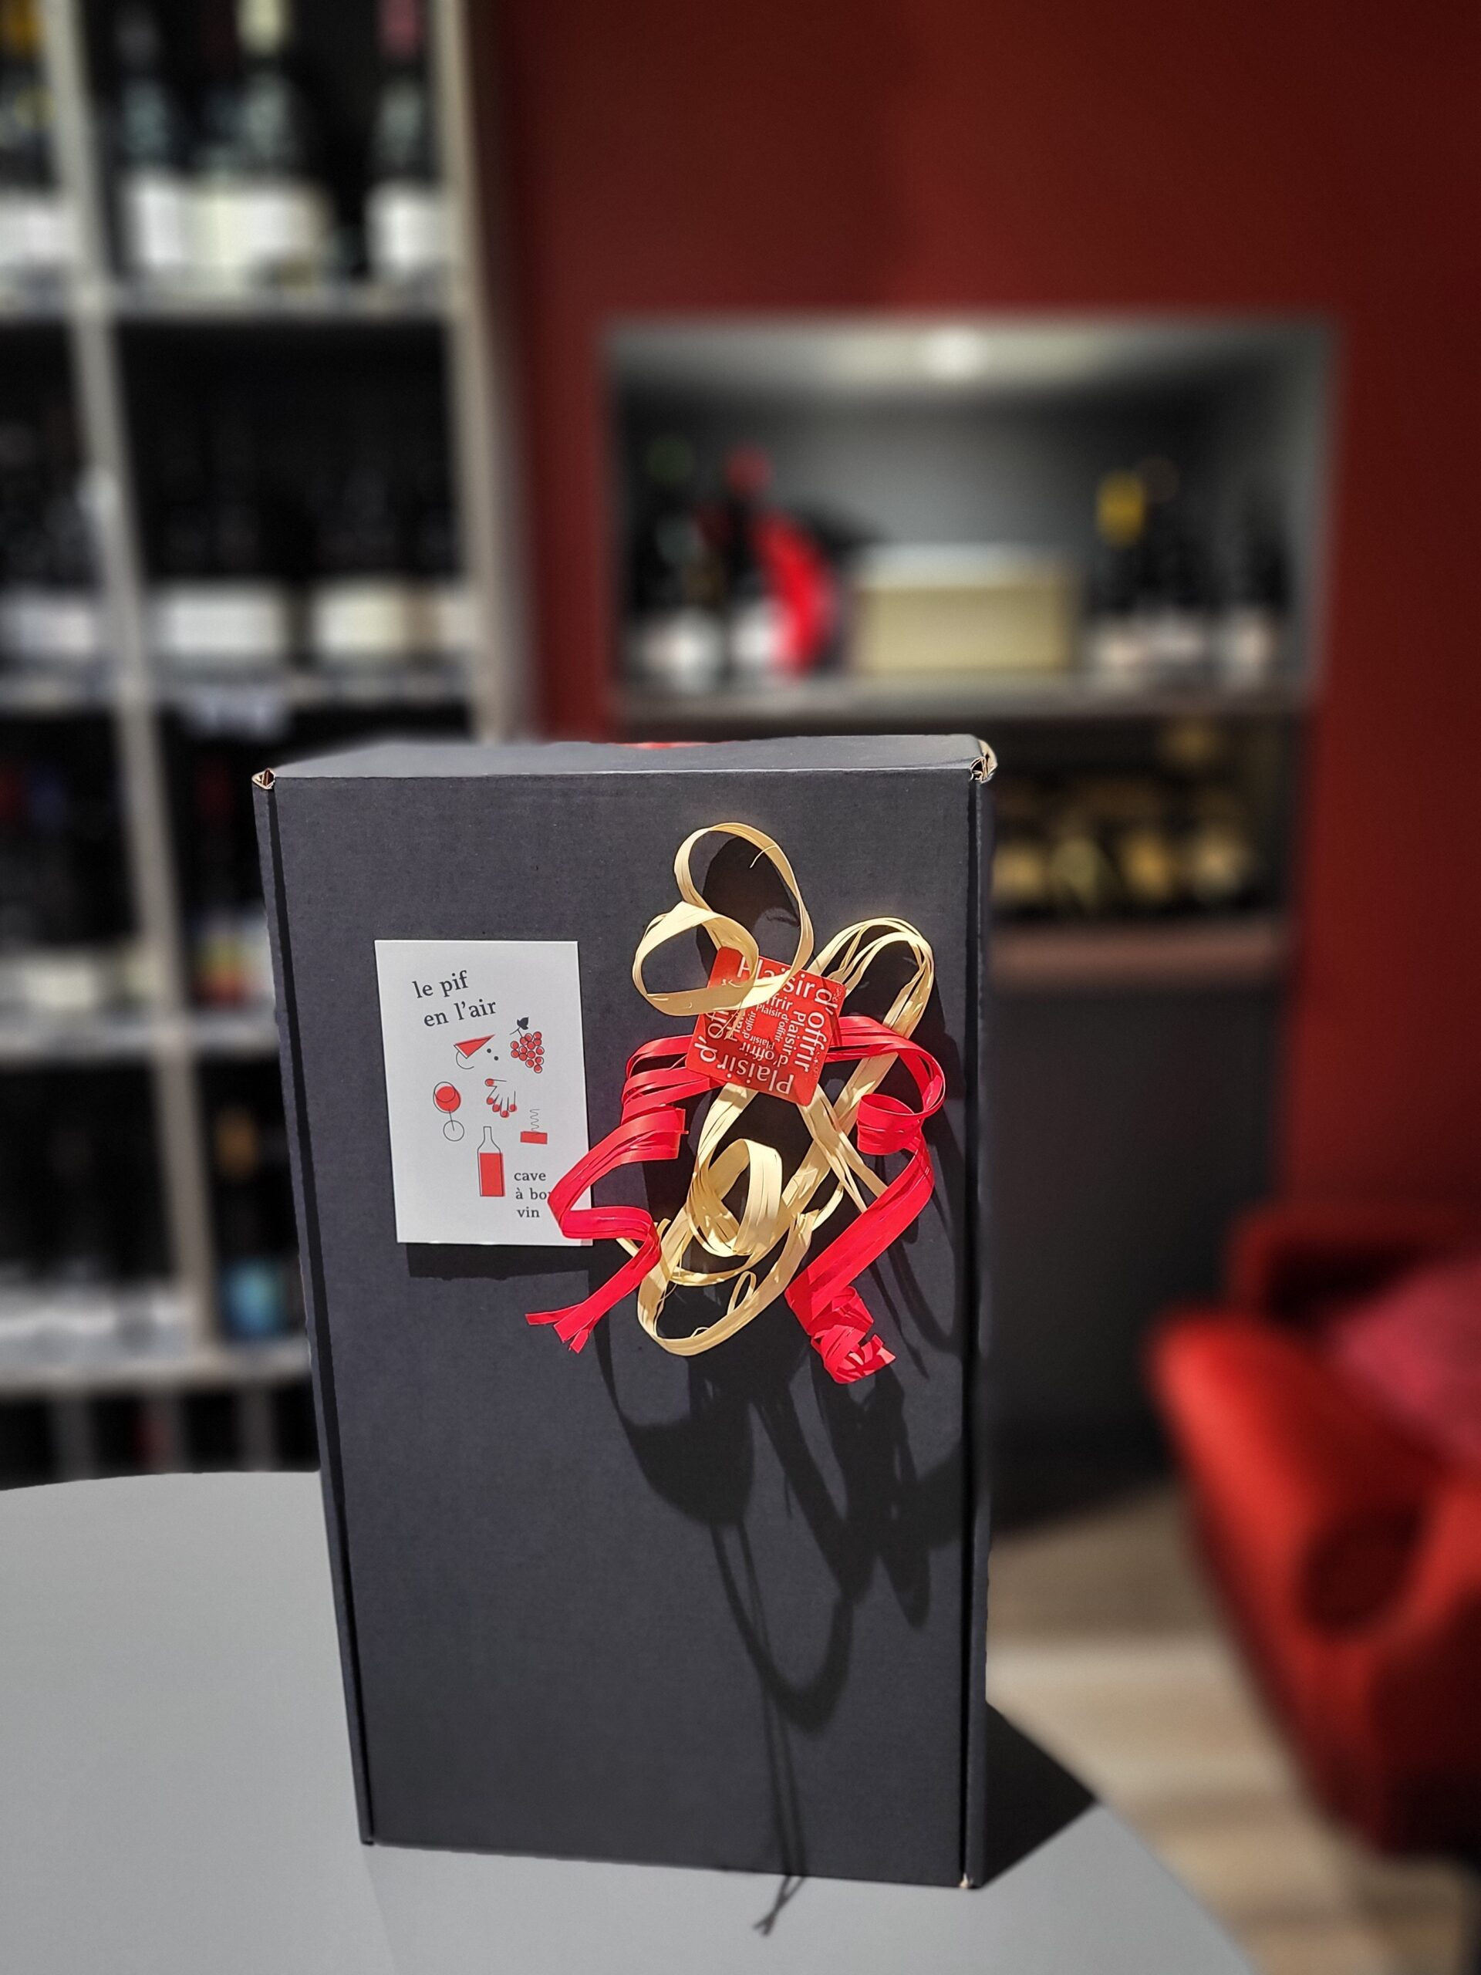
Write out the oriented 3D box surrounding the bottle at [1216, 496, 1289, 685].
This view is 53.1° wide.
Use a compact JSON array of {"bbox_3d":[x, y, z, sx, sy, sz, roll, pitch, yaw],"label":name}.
[{"bbox_3d":[0.825,-0.644,2.390,0.076,0.280,0.076,-2,13,-3],"label":"bottle"}]

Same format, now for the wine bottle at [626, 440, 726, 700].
[{"bbox_3d":[-0.091,-0.578,2.071,0.086,0.315,0.086,-2,13,-3],"label":"wine bottle"}]

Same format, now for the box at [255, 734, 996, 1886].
[{"bbox_3d":[-0.022,0.097,0.473,0.195,0.337,0.105,0,13,7],"label":"box"}]

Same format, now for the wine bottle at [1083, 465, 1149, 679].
[{"bbox_3d":[0.591,-0.639,2.326,0.076,0.295,0.076,-2,13,-3],"label":"wine bottle"}]

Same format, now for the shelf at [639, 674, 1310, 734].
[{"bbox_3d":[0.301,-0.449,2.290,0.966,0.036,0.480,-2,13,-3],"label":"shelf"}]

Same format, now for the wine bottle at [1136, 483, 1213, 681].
[{"bbox_3d":[0.697,-0.650,2.381,0.080,0.290,0.080,-2,13,-3],"label":"wine bottle"}]

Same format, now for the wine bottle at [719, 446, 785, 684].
[{"bbox_3d":[0.015,-0.583,2.097,0.080,0.300,0.080,-2,13,-3],"label":"wine bottle"}]

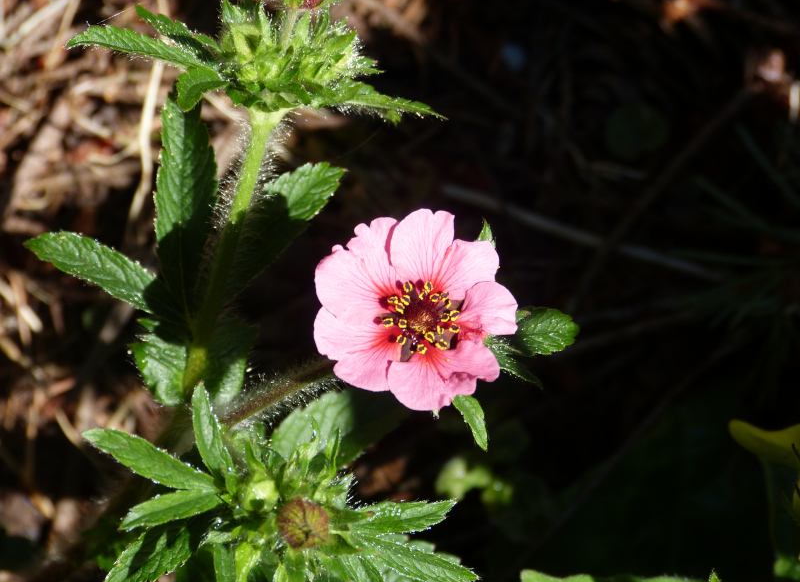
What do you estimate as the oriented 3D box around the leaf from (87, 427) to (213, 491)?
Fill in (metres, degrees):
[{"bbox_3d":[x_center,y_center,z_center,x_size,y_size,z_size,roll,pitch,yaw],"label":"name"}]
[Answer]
[{"bbox_3d":[-0.037,0.025,0.490,0.020,0.003,0.006,21,53,0],"label":"leaf"}]

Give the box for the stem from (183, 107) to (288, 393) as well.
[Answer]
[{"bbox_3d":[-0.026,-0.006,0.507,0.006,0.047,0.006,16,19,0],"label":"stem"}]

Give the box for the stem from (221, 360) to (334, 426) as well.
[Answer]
[{"bbox_3d":[-0.018,0.016,0.504,0.020,0.003,0.003,-28,0,17],"label":"stem"}]

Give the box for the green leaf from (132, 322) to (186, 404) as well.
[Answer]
[{"bbox_3d":[-0.037,0.011,0.517,0.009,0.004,0.013,6,67,8],"label":"green leaf"}]

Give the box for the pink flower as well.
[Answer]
[{"bbox_3d":[0.002,0.003,0.492,0.029,0.010,0.029,0,81,5],"label":"pink flower"}]

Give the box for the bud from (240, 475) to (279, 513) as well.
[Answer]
[{"bbox_3d":[-0.021,0.030,0.496,0.006,0.006,0.006,-2,72,5],"label":"bud"}]

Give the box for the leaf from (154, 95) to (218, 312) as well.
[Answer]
[{"bbox_3d":[-0.033,-0.014,0.514,0.009,0.004,0.036,-4,69,-2],"label":"leaf"}]

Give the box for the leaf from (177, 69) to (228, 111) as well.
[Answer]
[{"bbox_3d":[-0.029,-0.030,0.498,0.008,0.004,0.005,-34,66,-22],"label":"leaf"}]

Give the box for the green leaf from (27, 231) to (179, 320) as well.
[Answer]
[{"bbox_3d":[-0.045,-0.003,0.505,0.025,0.004,0.007,23,52,-9],"label":"green leaf"}]

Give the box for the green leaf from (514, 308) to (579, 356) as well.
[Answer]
[{"bbox_3d":[0.021,0.006,0.501,0.012,0.003,0.007,-12,74,0],"label":"green leaf"}]

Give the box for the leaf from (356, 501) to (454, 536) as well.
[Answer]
[{"bbox_3d":[0.001,0.033,0.491,0.015,0.002,0.004,-11,49,8],"label":"leaf"}]

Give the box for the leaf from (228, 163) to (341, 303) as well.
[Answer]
[{"bbox_3d":[-0.019,-0.010,0.515,0.009,0.004,0.025,31,69,27],"label":"leaf"}]

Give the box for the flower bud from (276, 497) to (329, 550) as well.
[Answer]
[{"bbox_3d":[-0.014,0.034,0.488,0.008,0.008,0.008,0,76,-2],"label":"flower bud"}]

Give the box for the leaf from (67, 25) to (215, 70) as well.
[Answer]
[{"bbox_3d":[-0.039,-0.036,0.499,0.022,0.004,0.006,10,36,-5],"label":"leaf"}]

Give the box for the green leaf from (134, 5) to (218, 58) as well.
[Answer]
[{"bbox_3d":[-0.034,-0.039,0.506,0.016,0.003,0.005,30,45,30],"label":"green leaf"}]

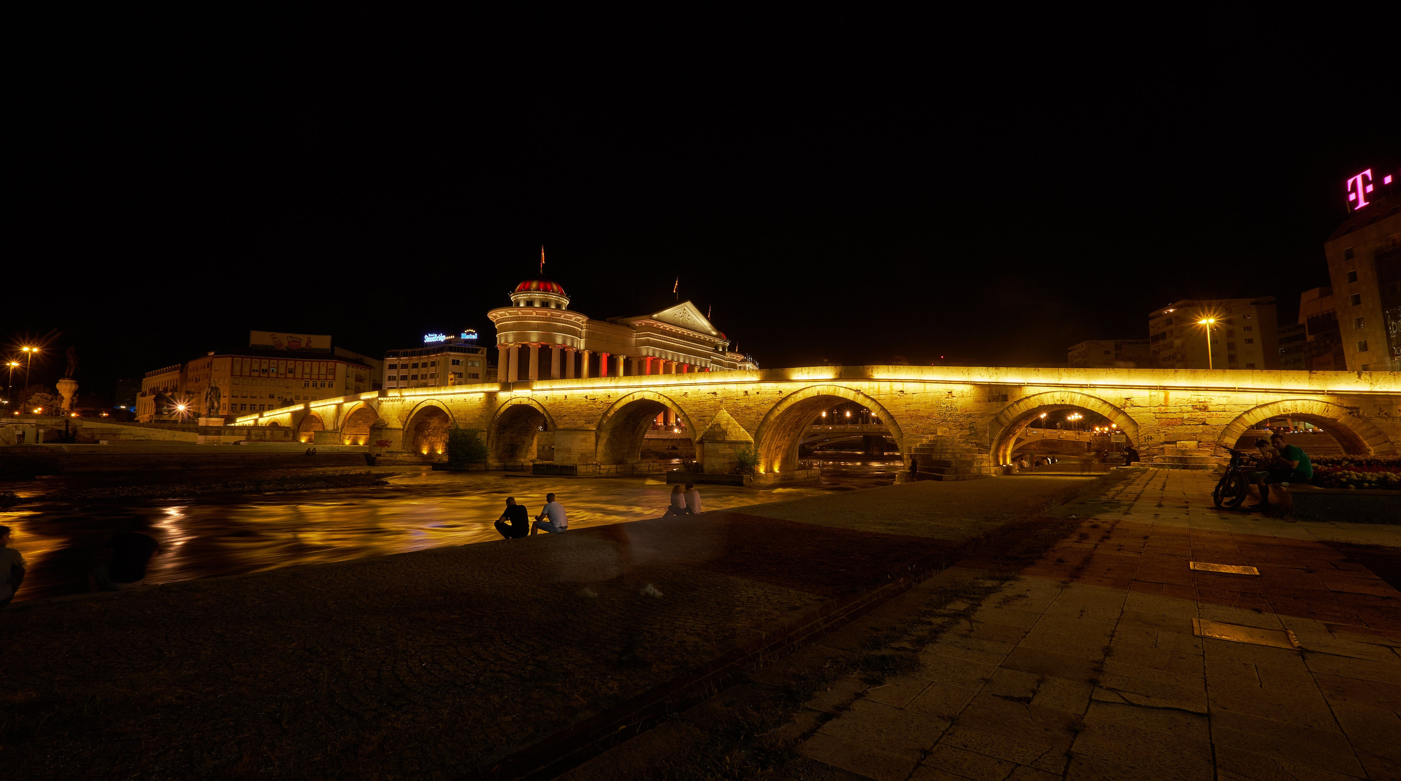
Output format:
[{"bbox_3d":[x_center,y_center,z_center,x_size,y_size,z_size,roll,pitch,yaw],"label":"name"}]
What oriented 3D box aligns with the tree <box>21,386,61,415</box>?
[{"bbox_3d":[-158.000,2.919,140.000,6.000,7.500,6.000,0,-5,0],"label":"tree"}]

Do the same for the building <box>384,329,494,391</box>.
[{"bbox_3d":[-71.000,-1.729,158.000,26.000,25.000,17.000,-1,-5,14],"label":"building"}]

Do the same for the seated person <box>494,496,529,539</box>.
[{"bbox_3d":[-3.666,2.467,11.300,0.740,0.860,0.520,-3,-6,30],"label":"seated person"}]

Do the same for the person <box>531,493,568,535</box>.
[{"bbox_3d":[-3.050,2.499,11.700,0.750,0.920,0.500,-2,-5,23],"label":"person"}]

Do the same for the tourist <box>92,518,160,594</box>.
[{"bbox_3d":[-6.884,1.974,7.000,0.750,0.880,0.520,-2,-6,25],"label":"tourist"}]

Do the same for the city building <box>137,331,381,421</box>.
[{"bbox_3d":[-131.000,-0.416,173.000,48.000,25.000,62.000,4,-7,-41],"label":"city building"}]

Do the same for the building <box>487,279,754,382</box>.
[{"bbox_3d":[-15.500,-3.745,143.000,31.000,33.000,82.000,-3,-6,32],"label":"building"}]

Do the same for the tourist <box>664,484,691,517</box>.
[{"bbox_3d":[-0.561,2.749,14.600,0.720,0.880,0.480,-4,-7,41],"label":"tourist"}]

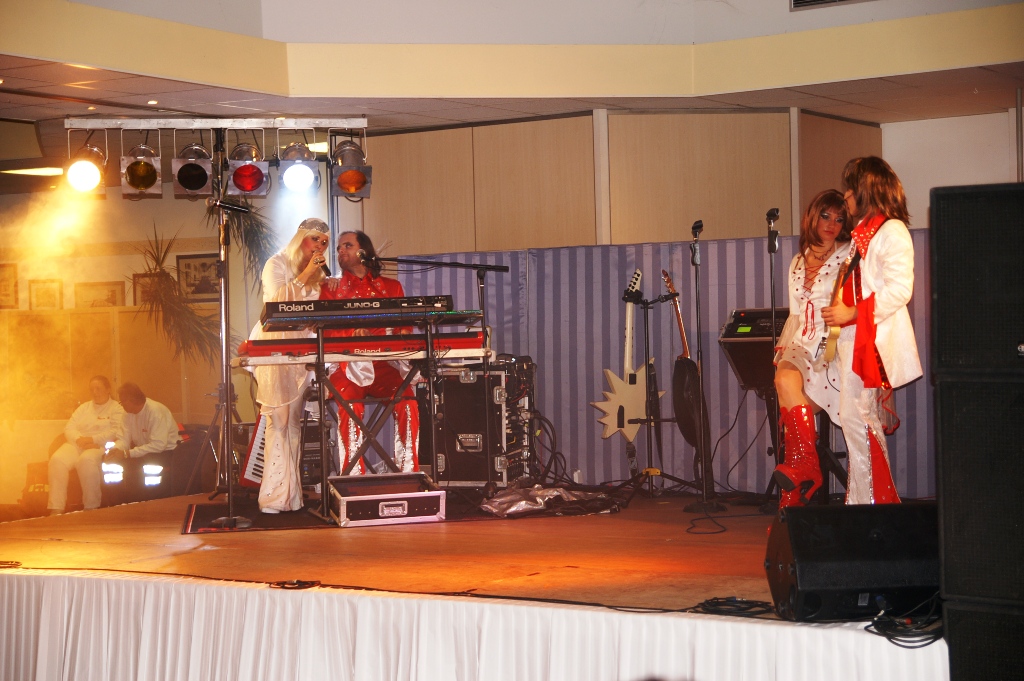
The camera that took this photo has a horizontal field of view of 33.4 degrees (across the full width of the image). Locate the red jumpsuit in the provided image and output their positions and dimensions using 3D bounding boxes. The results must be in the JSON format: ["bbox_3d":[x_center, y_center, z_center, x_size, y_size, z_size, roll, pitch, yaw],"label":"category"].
[{"bbox_3d":[-0.825,0.251,9.870,0.570,1.340,0.620,-1,0,-9],"label":"red jumpsuit"}]

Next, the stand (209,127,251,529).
[{"bbox_3d":[-1.474,0.023,8.737,0.240,1.850,0.240,-2,3,0],"label":"stand"}]

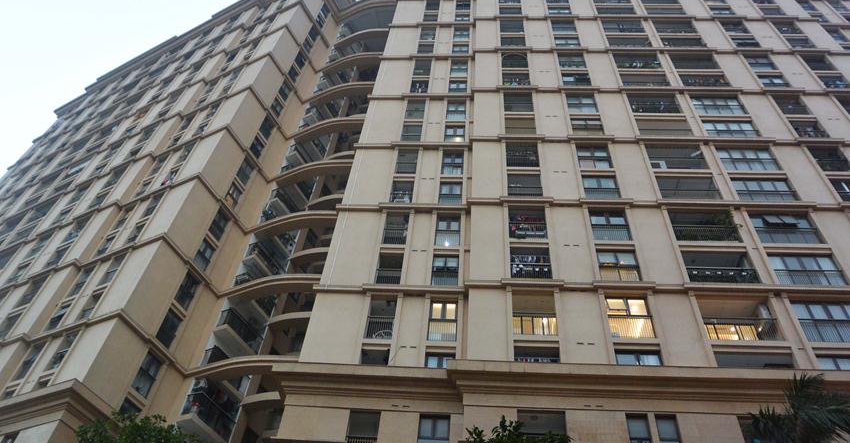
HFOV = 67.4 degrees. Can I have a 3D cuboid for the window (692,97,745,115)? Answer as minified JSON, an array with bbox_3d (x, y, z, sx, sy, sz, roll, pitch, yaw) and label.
[{"bbox_3d":[18.626,-7.220,40.207,2.813,2.150,0.200,1,-50,4],"label":"window"}]

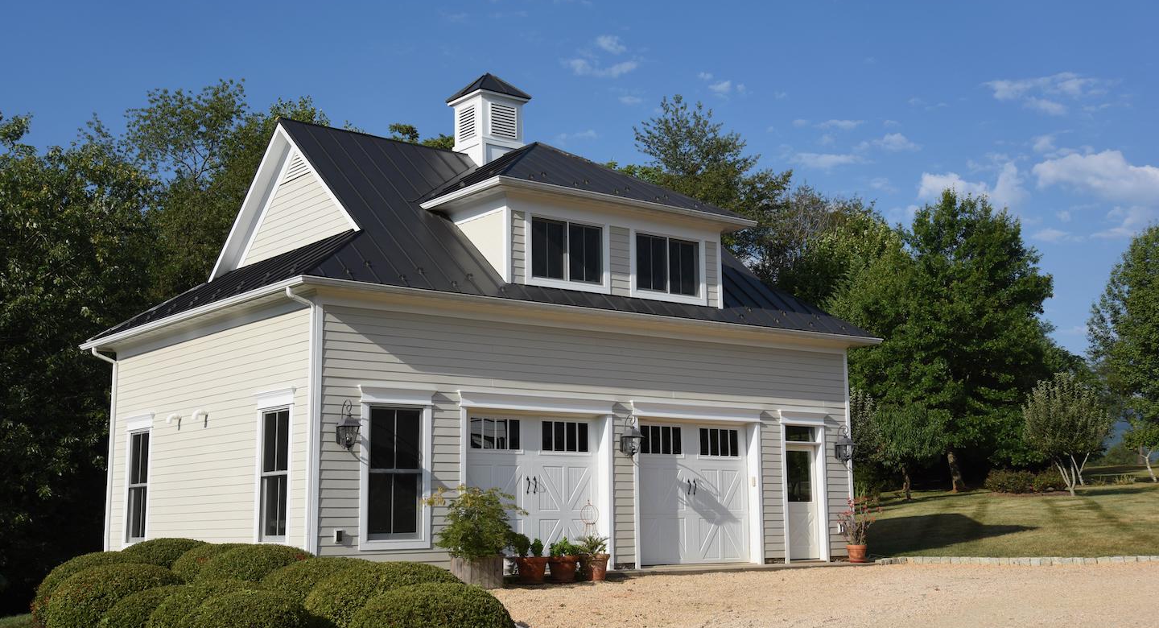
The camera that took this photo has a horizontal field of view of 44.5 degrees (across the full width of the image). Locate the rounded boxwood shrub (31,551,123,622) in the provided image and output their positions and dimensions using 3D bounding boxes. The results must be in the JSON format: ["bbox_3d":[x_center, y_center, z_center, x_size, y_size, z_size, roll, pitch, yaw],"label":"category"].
[{"bbox_3d":[-5.403,3.052,15.913,1.430,0.750,1.430,6,-11,-37],"label":"rounded boxwood shrub"}]

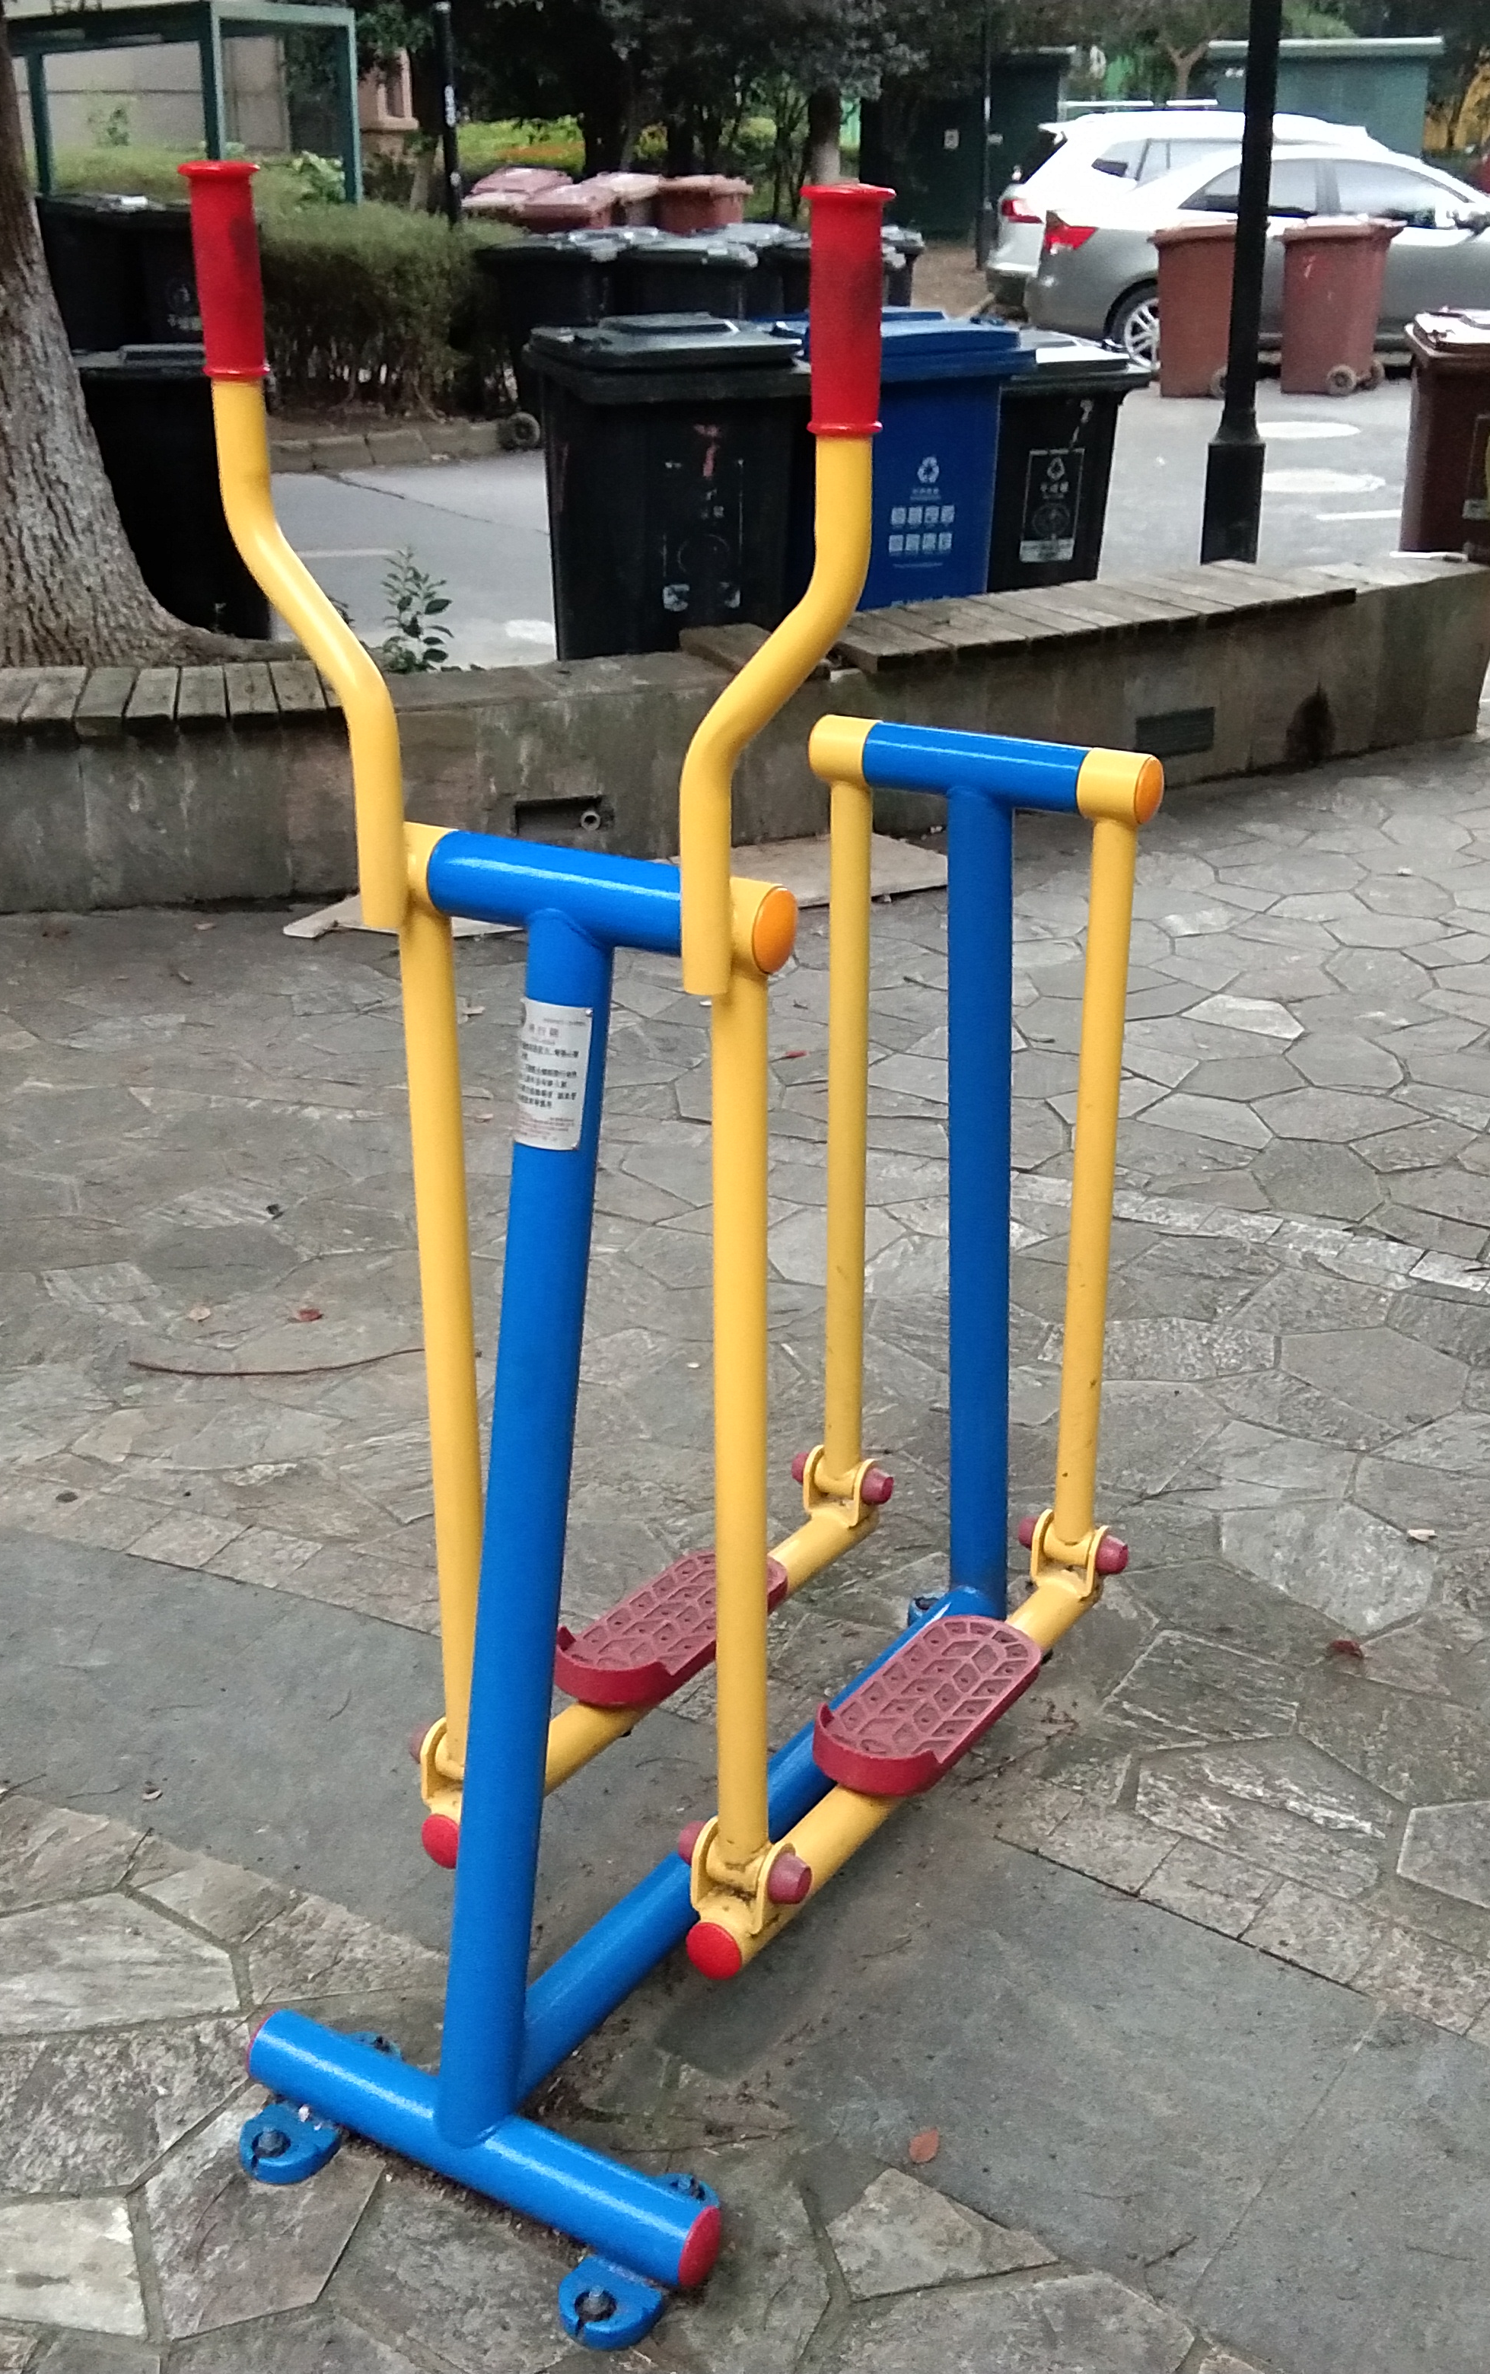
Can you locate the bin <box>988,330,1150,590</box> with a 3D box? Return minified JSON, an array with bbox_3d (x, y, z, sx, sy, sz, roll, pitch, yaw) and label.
[{"bbox_3d":[0.885,-2.085,8.740,0.500,0.980,0.580,-8,22,-20],"label":"bin"}]

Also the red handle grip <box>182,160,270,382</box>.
[{"bbox_3d":[-0.363,-0.641,1.985,0.056,0.148,0.056,0,21,0],"label":"red handle grip"}]

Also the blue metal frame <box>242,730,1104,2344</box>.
[{"bbox_3d":[0.020,0.155,2.350,0.420,1.040,1.060,12,25,27],"label":"blue metal frame"}]

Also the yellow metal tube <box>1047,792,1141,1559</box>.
[{"bbox_3d":[0.337,0.018,2.711,0.038,0.726,0.038,12,21,29],"label":"yellow metal tube"}]

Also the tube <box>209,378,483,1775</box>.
[{"bbox_3d":[-0.306,-0.052,2.293,0.161,1.165,0.081,12,25,29],"label":"tube"}]

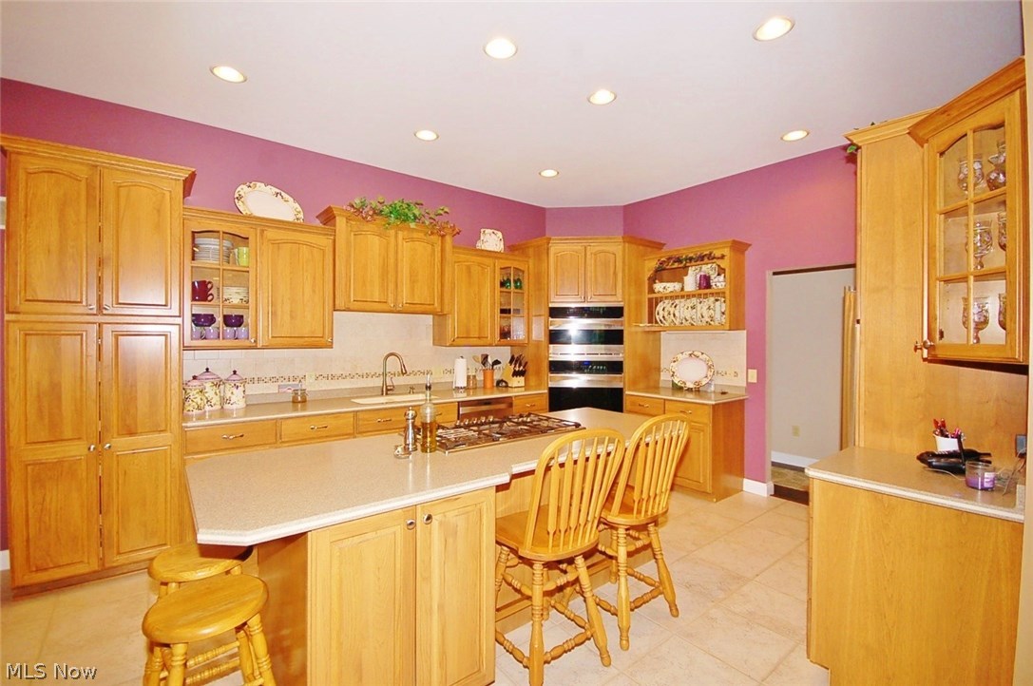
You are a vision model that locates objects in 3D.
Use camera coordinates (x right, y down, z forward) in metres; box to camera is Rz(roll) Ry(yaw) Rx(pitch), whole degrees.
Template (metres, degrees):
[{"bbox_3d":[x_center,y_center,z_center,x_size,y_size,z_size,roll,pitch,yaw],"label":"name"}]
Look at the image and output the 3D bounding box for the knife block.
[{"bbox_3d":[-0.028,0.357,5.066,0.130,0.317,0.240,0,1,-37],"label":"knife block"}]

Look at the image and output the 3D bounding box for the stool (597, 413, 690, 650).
[{"bbox_3d":[0.560,0.887,2.224,0.442,1.075,0.518,0,1,-27],"label":"stool"}]

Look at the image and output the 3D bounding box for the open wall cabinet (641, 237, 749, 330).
[{"bbox_3d":[1.841,-0.539,4.465,0.355,0.835,0.979,0,1,-39],"label":"open wall cabinet"}]

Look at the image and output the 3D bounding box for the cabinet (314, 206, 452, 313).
[{"bbox_3d":[-1.142,-0.670,3.893,1.115,0.813,0.470,0,1,-36],"label":"cabinet"}]

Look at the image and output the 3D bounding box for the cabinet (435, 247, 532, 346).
[{"bbox_3d":[-0.351,-0.442,4.517,0.965,0.949,0.380,0,1,-36],"label":"cabinet"}]

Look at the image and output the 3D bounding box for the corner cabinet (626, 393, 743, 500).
[{"bbox_3d":[1.708,0.983,4.399,0.595,0.850,0.970,0,1,-39],"label":"corner cabinet"}]

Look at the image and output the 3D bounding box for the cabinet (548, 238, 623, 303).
[{"bbox_3d":[0.721,-0.744,4.686,0.778,0.672,0.550,0,1,1],"label":"cabinet"}]

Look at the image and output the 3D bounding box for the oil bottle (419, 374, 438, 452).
[{"bbox_3d":[-0.451,0.355,2.193,0.077,0.384,0.077,0,1,-37],"label":"oil bottle"}]

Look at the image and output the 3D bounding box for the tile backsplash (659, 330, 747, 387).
[{"bbox_3d":[1.955,0.155,4.599,0.029,0.562,0.960,0,1,-39],"label":"tile backsplash"}]

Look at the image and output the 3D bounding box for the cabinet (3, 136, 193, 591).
[{"bbox_3d":[-2.594,0.140,2.786,0.797,2.496,0.691,0,1,-37],"label":"cabinet"}]

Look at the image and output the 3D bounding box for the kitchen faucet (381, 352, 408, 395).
[{"bbox_3d":[-1.129,0.285,3.980,0.250,0.400,0.100,0,1,32],"label":"kitchen faucet"}]

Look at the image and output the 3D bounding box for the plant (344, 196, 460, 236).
[{"bbox_3d":[-0.975,-1.087,3.773,0.980,0.265,0.270,0,1,-36],"label":"plant"}]

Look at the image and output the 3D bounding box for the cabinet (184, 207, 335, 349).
[{"bbox_3d":[-1.979,-0.440,3.351,0.965,0.964,0.380,0,1,-36],"label":"cabinet"}]

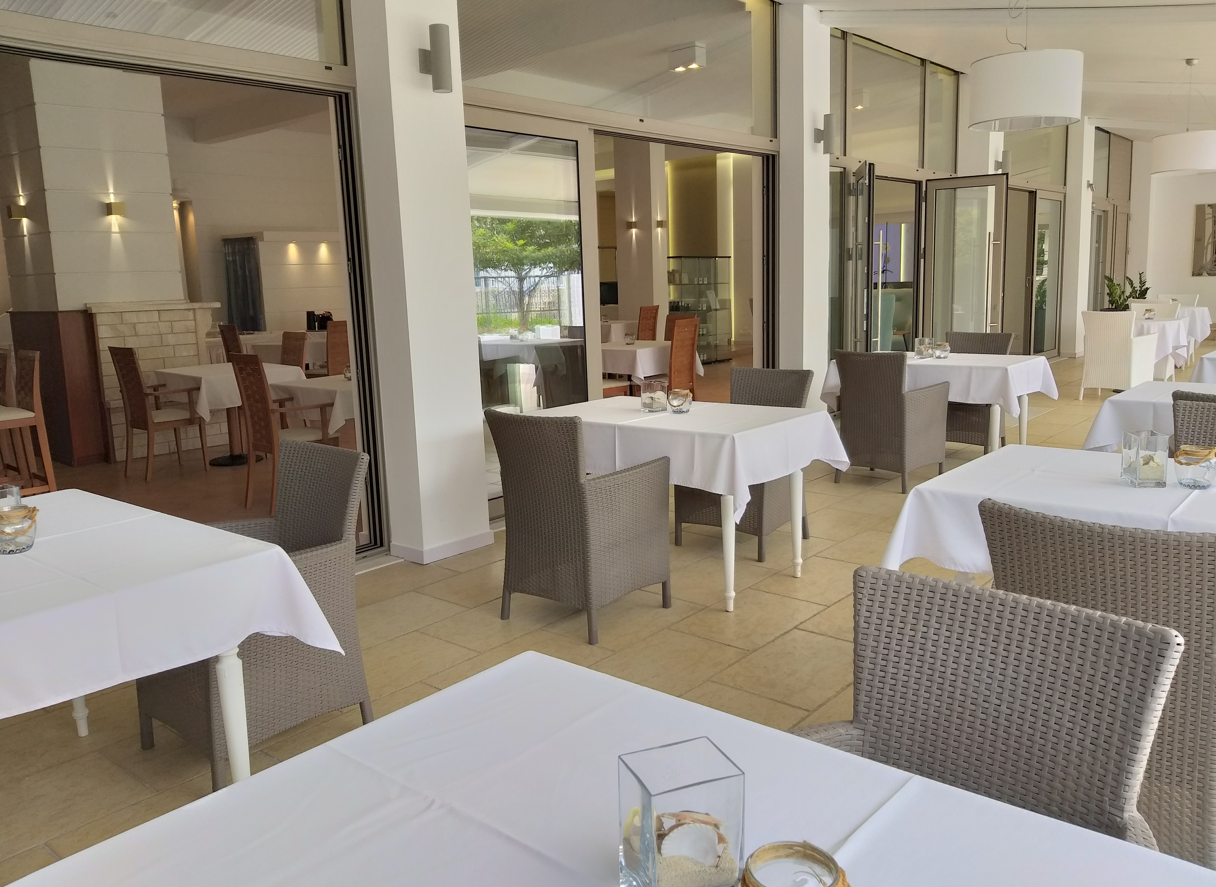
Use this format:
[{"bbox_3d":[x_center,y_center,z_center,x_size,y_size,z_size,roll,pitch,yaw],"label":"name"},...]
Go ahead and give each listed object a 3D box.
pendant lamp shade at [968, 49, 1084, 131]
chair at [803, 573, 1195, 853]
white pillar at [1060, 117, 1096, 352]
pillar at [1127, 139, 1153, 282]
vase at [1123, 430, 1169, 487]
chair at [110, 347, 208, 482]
[{"bbox_3d":[1.959,-1.647,4.293,0.479,0.268,0.479,7,13,41],"label":"pendant lamp shade"},{"bbox_3d":[0.425,0.707,1.282,0.555,0.875,0.610,7,14,43],"label":"chair"},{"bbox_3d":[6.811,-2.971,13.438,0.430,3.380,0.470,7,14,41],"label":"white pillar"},{"bbox_3d":[9.149,-3.421,15.745,0.380,3.370,0.460,7,13,41],"label":"pillar"},{"bbox_3d":[1.470,0.041,2.503,0.080,0.136,0.088,-1,10,5],"label":"vase"},{"bbox_3d":[-3.522,-0.262,7.139,0.540,1.015,0.560,7,13,41],"label":"chair"}]

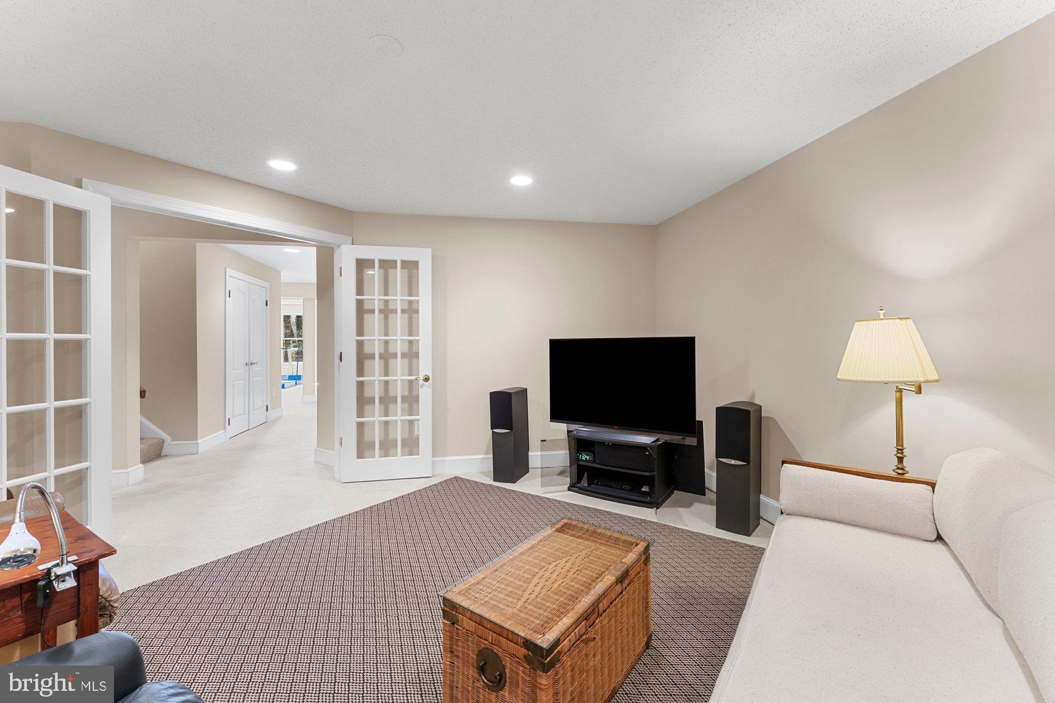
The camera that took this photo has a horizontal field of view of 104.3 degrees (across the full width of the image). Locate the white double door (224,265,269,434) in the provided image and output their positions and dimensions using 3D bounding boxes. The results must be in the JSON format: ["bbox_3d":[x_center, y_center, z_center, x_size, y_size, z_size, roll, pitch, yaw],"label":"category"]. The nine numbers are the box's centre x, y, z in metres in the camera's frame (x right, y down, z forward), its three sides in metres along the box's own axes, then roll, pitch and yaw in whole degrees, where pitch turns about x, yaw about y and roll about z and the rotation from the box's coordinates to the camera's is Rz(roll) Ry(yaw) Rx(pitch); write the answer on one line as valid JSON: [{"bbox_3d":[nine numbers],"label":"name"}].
[{"bbox_3d":[-3.926,0.035,5.735,0.100,2.150,1.240,0,1,-11],"label":"white double door"}]

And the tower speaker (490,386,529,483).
[{"bbox_3d":[-0.149,0.738,3.710,0.205,0.800,0.340,0,1,20],"label":"tower speaker"}]

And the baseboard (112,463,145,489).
[{"bbox_3d":[-3.486,1.078,3.583,0.140,0.145,0.220,0,1,-12],"label":"baseboard"}]

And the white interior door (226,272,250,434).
[{"bbox_3d":[-3.866,0.085,5.449,0.050,2.040,0.590,0,1,-11],"label":"white interior door"}]

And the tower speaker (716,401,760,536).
[{"bbox_3d":[1.392,0.753,2.709,0.205,0.800,0.280,1,1,39],"label":"tower speaker"}]

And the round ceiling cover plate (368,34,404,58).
[{"bbox_3d":[-0.567,-1.217,1.641,0.131,0.013,0.131,0,1,0],"label":"round ceiling cover plate"}]

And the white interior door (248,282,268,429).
[{"bbox_3d":[-3.976,0.075,6.011,0.050,2.040,0.560,0,1,-11],"label":"white interior door"}]

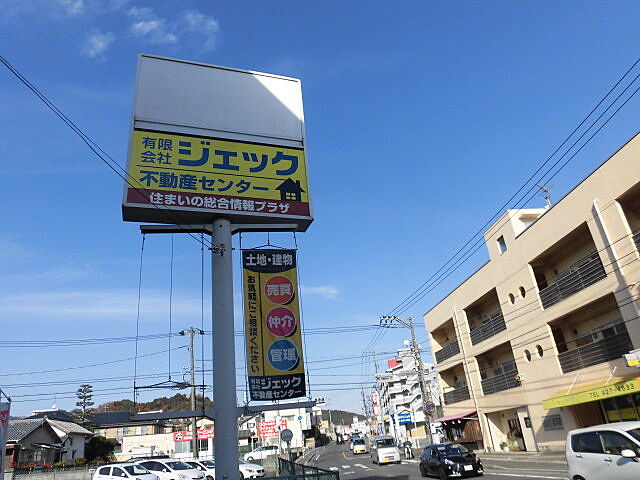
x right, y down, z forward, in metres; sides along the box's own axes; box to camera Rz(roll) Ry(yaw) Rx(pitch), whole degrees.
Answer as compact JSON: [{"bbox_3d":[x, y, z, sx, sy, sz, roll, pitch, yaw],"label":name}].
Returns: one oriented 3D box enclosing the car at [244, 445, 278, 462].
[{"bbox_3d":[-7.186,26.224,54.500,4.300,1.500,1.700,2,-26,-18],"label":"car"}]

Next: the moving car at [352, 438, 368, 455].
[{"bbox_3d":[4.592,23.889,51.321,1.480,1.630,3.450,-5,-25,-3],"label":"moving car"}]

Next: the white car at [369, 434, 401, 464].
[{"bbox_3d":[4.514,14.732,31.274,1.490,1.870,3.450,-4,-25,-5],"label":"white car"}]

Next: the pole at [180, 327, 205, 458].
[{"bbox_3d":[-8.487,10.715,29.712,1.700,10.100,1.000,-3,-25,-7],"label":"pole"}]

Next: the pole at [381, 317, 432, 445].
[{"bbox_3d":[6.494,10.671,32.657,2.600,10.050,0.700,-3,-25,-7],"label":"pole"}]

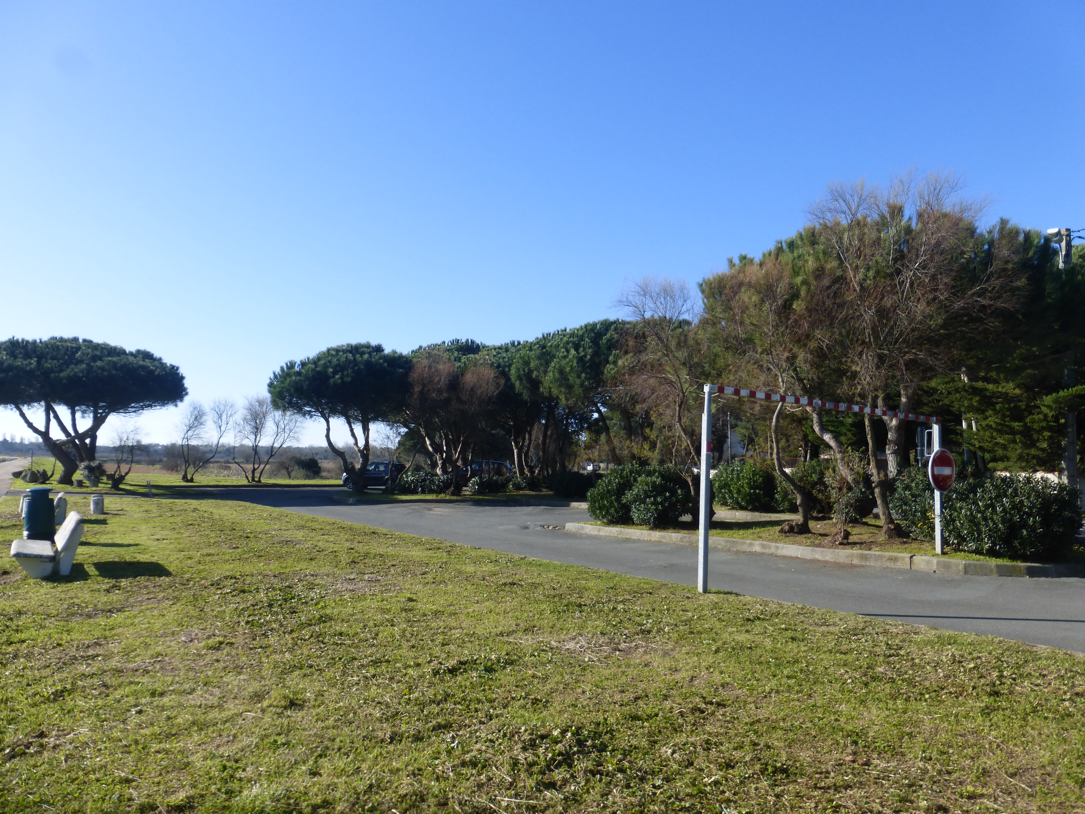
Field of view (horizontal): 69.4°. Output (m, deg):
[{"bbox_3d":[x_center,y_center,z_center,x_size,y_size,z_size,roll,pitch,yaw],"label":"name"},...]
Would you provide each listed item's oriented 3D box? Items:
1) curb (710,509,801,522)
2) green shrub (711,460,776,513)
[{"bbox_3d":[4.981,2.580,18.607,0.200,0.210,2.200,4,-5,-44],"label":"curb"},{"bbox_3d":[5.106,1.986,19.744,1.500,1.310,1.400,-1,-4,23],"label":"green shrub"}]

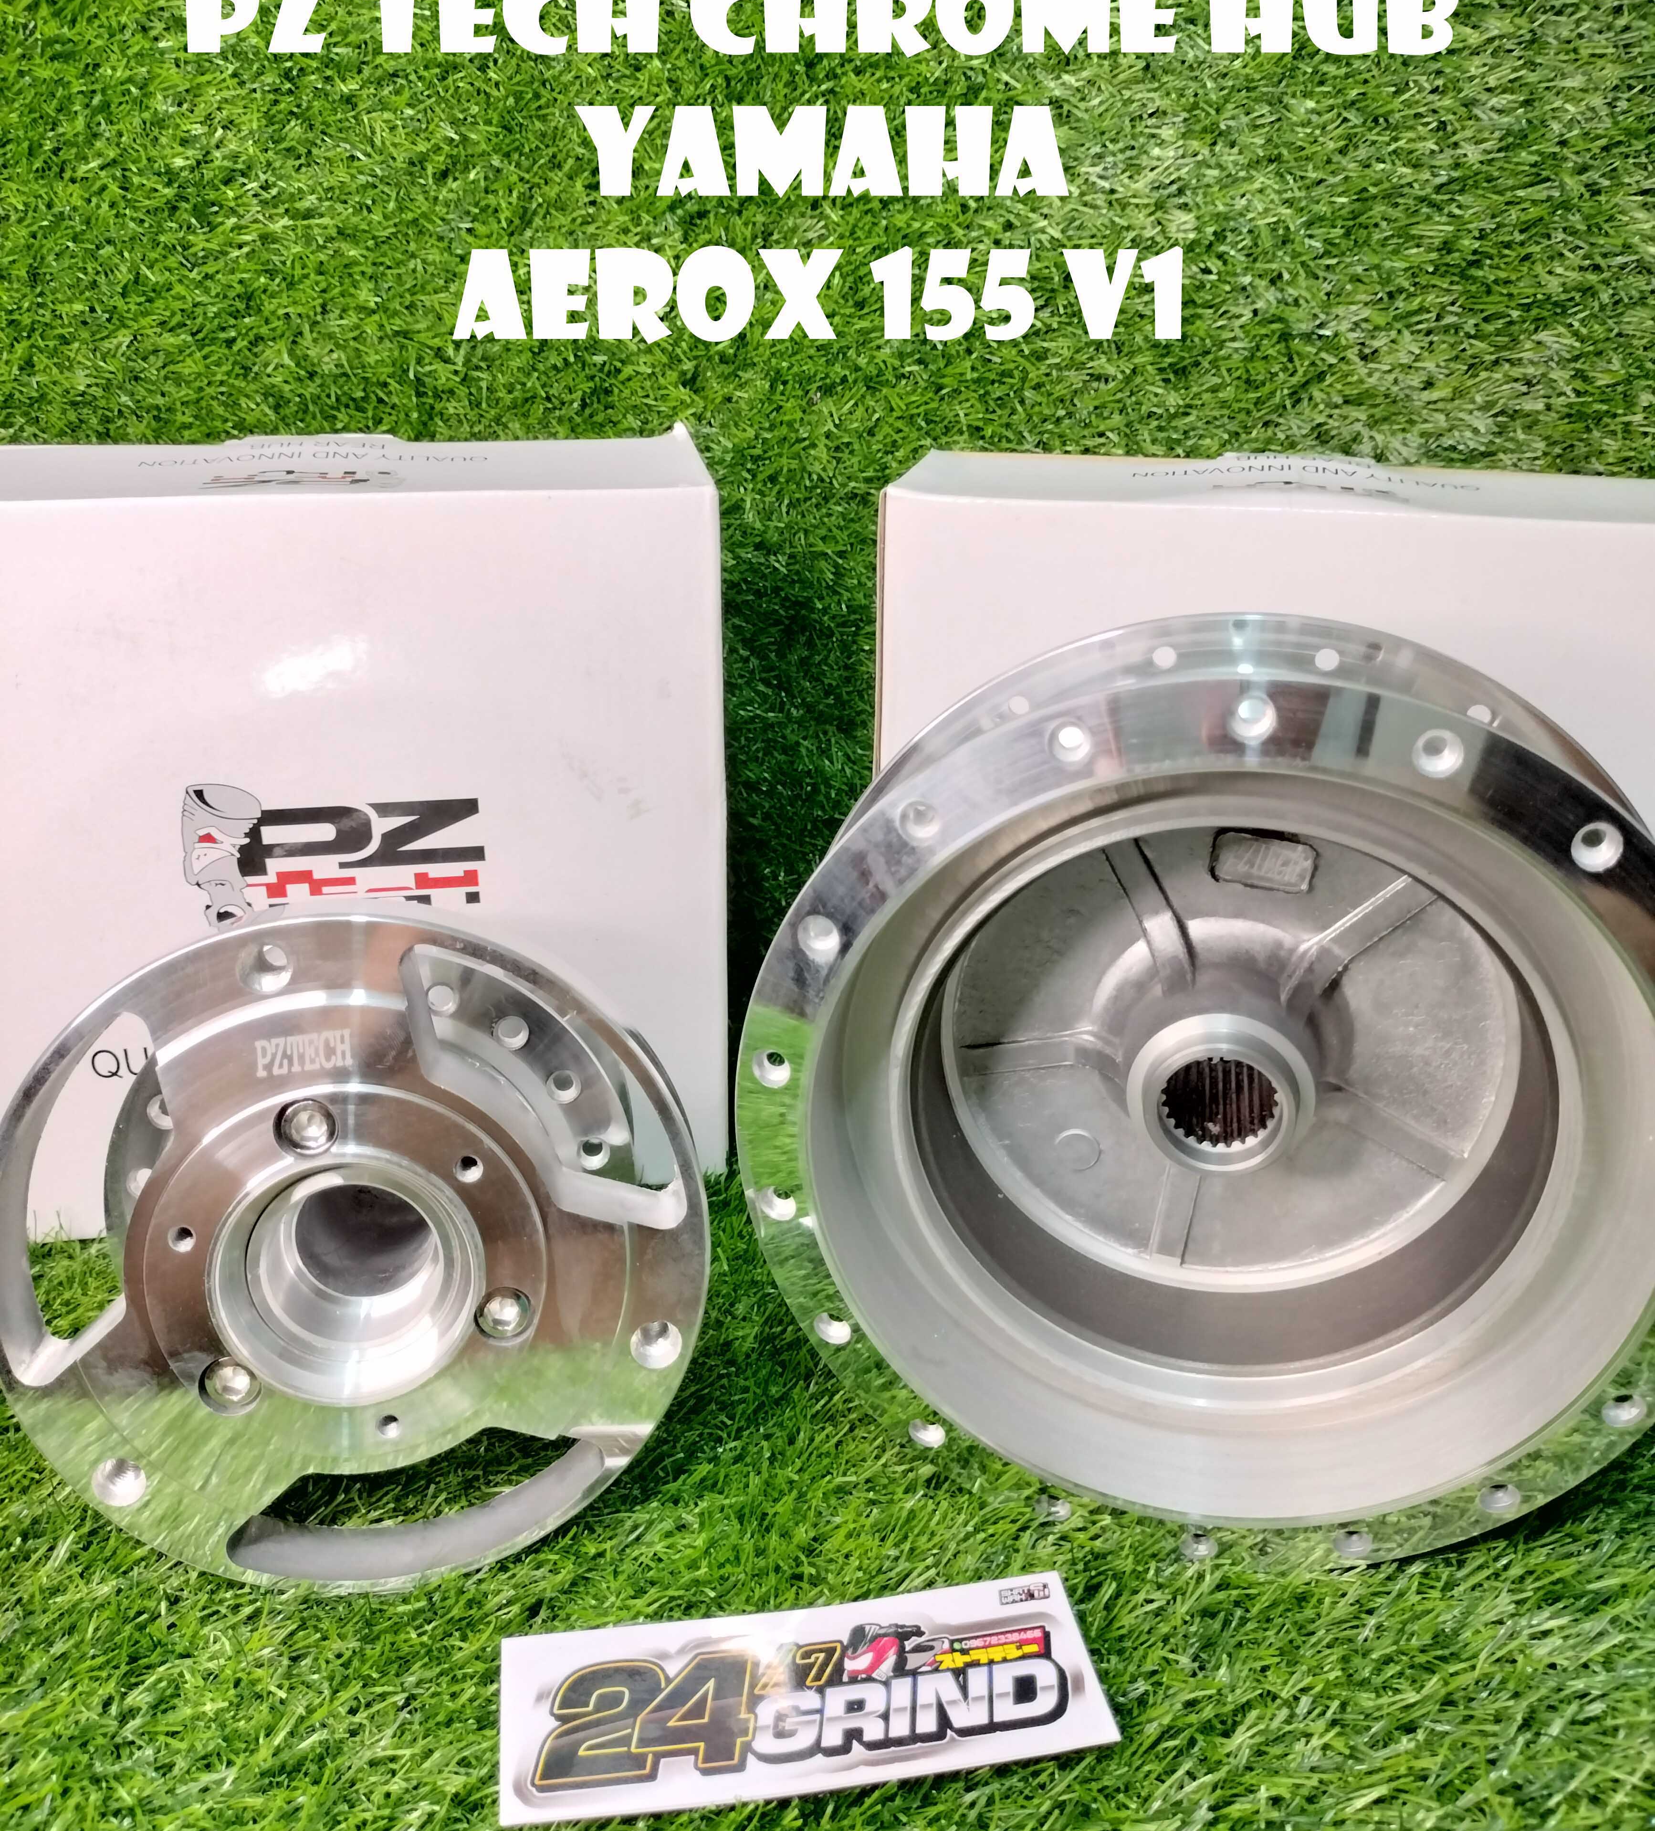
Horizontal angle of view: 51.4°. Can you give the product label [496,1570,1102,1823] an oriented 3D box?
[{"bbox_3d":[-0.005,0.158,0.351,0.121,0.003,0.044,-3,25,-9],"label":"product label"}]

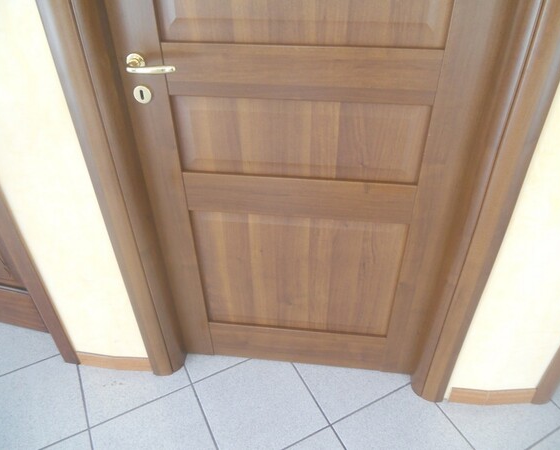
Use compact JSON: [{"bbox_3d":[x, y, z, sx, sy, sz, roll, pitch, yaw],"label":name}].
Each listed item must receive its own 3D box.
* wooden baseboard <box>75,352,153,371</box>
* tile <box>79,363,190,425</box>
[{"bbox_3d":[-0.565,0.472,1.607,0.265,0.068,0.017,3,39,6],"label":"wooden baseboard"},{"bbox_3d":[-0.512,0.509,1.623,0.333,0.010,0.295,-18,42,-20],"label":"tile"}]

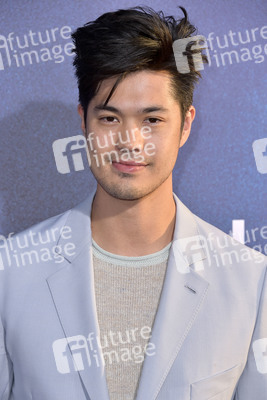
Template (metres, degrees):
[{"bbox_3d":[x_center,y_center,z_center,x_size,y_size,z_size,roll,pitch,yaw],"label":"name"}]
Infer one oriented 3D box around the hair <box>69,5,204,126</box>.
[{"bbox_3d":[0.007,-0.188,2.460,0.198,0.198,0.235,2,1,9],"label":"hair"}]

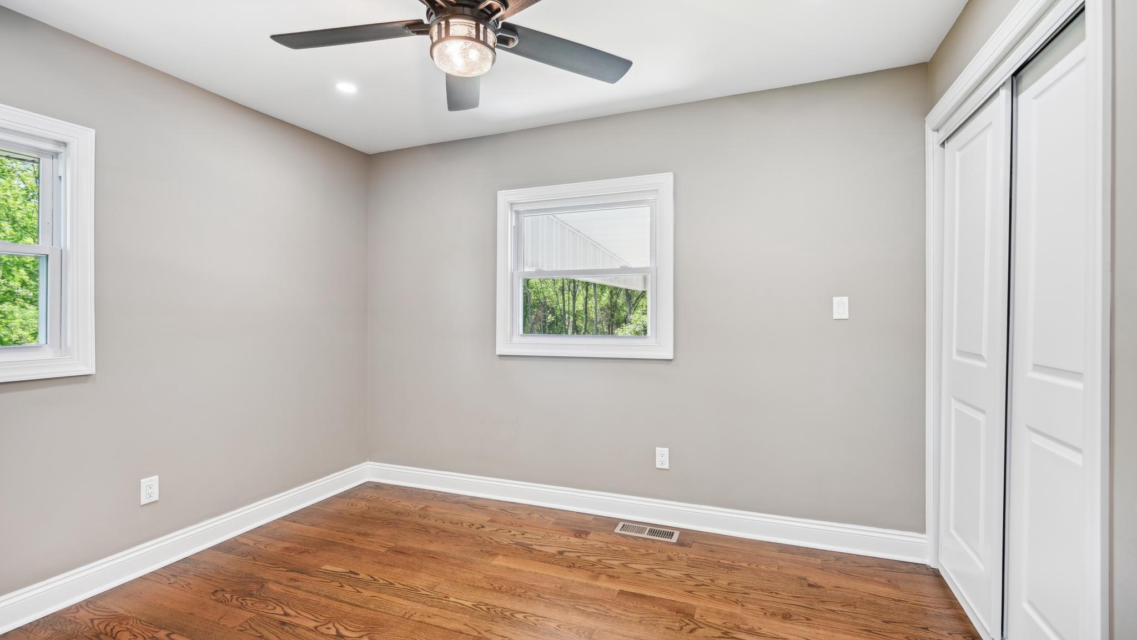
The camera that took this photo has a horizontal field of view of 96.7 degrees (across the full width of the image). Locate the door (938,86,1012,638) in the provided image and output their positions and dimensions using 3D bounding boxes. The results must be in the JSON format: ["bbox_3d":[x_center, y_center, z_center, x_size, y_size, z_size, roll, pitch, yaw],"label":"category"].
[{"bbox_3d":[1.656,0.164,2.080,0.036,1.960,0.615,0,0,22],"label":"door"}]

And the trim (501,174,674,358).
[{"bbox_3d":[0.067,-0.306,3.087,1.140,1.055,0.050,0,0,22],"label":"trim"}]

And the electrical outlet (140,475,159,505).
[{"bbox_3d":[-1.980,0.807,2.393,0.010,0.119,0.075,0,0,22],"label":"electrical outlet"}]

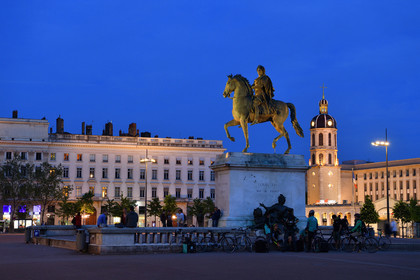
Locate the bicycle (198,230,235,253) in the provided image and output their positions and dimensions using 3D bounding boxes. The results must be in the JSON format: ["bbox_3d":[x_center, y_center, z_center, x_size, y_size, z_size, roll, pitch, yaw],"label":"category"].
[{"bbox_3d":[0.284,4.378,35.700,1.700,1.020,0.550,2,-6,-11],"label":"bicycle"}]

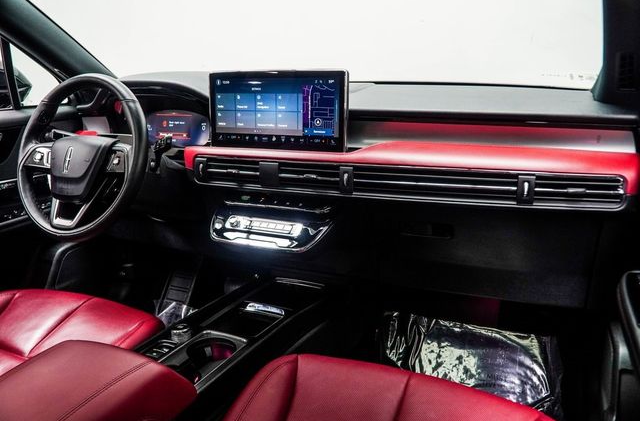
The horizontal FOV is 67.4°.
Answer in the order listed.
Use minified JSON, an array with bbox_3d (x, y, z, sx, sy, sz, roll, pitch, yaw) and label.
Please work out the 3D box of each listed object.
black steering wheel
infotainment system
[{"bbox_3d":[-0.516,-0.115,1.057,0.372,0.372,0.090,6,-5,24],"label":"black steering wheel"},{"bbox_3d":[-0.092,-0.216,1.060,0.335,0.168,0.030,6,12,24],"label":"infotainment system"}]

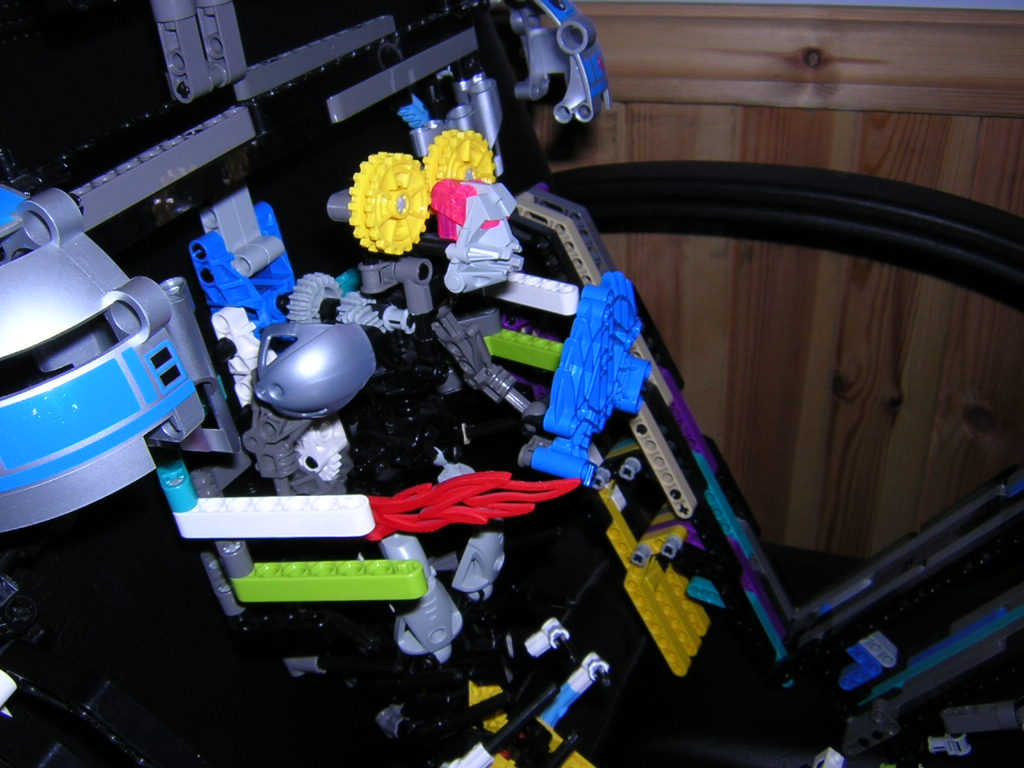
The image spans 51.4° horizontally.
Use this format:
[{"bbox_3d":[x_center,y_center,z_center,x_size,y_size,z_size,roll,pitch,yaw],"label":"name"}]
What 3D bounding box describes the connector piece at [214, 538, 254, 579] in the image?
[{"bbox_3d":[-0.076,0.046,0.292,0.008,0.015,0.008,-1,27,22],"label":"connector piece"}]

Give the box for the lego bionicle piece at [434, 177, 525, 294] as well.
[{"bbox_3d":[-0.010,-0.043,0.305,0.021,0.029,0.017,9,26,38],"label":"lego bionicle piece"}]

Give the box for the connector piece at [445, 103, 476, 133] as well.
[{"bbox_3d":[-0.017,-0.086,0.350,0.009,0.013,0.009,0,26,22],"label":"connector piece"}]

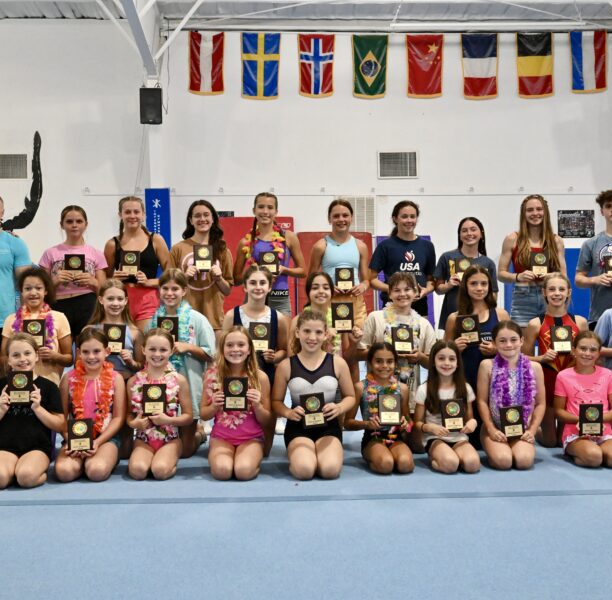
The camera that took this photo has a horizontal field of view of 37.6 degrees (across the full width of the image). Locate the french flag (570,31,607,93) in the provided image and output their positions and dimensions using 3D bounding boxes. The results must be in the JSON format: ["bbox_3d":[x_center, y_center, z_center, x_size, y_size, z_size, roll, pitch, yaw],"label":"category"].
[{"bbox_3d":[5.217,-4.400,16.630,0.685,1.163,0.060,0,1,-2],"label":"french flag"}]

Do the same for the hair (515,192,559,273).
[{"bbox_3d":[1.582,-0.455,6.150,0.280,0.530,0.240,0,1,7],"label":"hair"}]

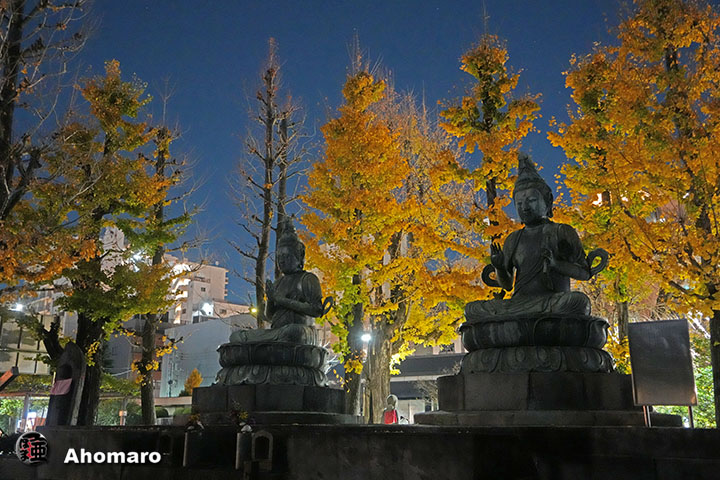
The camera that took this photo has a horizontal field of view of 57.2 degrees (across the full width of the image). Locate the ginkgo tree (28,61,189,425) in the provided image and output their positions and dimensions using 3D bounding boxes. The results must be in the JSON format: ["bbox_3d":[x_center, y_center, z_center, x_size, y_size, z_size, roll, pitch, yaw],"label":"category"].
[{"bbox_3d":[-5.987,0.237,15.462,3.700,9.918,3.600,0,-15,0],"label":"ginkgo tree"}]

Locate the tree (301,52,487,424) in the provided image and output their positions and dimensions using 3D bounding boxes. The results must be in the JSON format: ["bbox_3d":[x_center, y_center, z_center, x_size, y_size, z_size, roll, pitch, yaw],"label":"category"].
[{"bbox_3d":[0.865,0.099,17.569,4.700,11.274,4.500,0,-15,0],"label":"tree"}]

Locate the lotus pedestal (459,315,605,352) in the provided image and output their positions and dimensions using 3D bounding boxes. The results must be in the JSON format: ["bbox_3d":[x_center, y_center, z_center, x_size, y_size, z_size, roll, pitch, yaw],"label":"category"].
[{"bbox_3d":[2.267,1.296,8.616,1.900,0.370,1.850,0,-15,0],"label":"lotus pedestal"}]

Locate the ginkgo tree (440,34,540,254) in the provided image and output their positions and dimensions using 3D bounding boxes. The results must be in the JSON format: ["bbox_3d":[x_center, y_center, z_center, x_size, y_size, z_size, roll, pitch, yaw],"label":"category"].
[{"bbox_3d":[3.129,-0.219,15.584,2.500,10.463,2.500,0,-15,0],"label":"ginkgo tree"}]

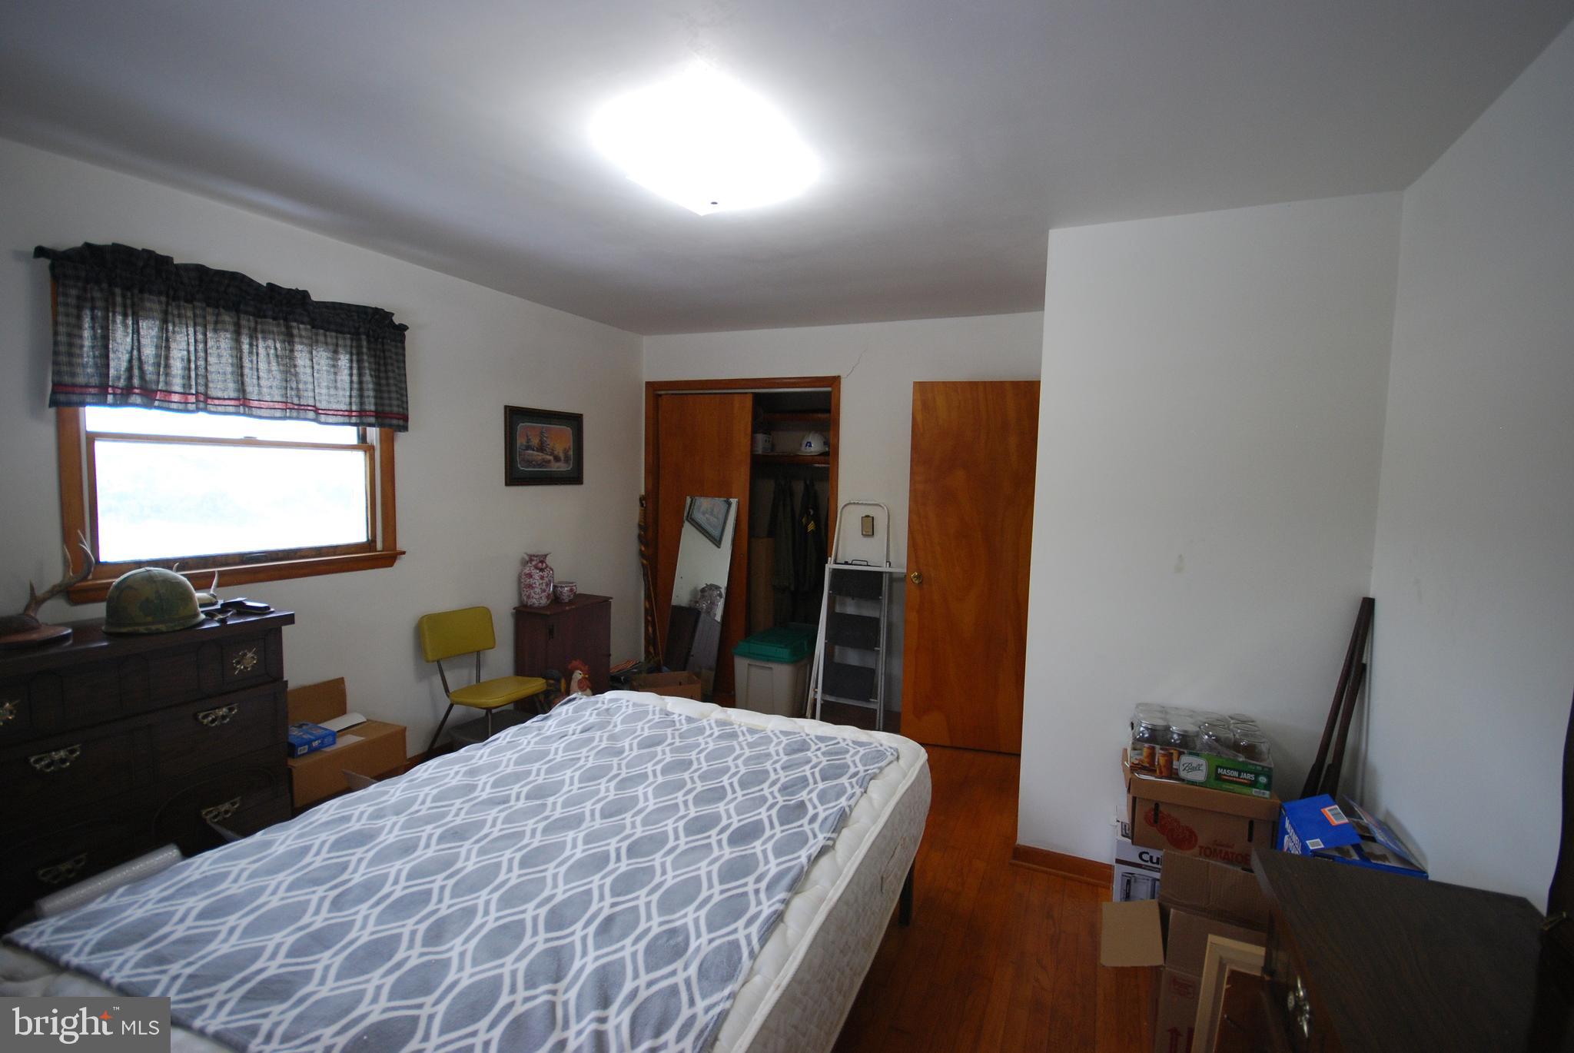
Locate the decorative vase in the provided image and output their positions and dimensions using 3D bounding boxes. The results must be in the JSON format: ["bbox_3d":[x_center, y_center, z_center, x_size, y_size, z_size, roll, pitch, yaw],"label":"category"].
[{"bbox_3d":[-1.384,0.288,3.628,0.195,0.288,0.190,-1,5,-23],"label":"decorative vase"}]

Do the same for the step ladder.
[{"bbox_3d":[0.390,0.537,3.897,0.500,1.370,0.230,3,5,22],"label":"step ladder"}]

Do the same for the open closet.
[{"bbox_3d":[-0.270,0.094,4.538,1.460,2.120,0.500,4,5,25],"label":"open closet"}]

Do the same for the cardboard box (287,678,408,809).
[{"bbox_3d":[-1.879,0.867,2.743,0.240,0.395,0.460,4,5,25],"label":"cardboard box"}]

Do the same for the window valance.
[{"bbox_3d":[-1.960,-0.641,2.448,0.120,0.500,1.100,4,5,26],"label":"window valance"}]

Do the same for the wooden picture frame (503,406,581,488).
[{"bbox_3d":[-1.398,-0.457,3.826,0.030,0.434,0.590,4,5,25],"label":"wooden picture frame"}]

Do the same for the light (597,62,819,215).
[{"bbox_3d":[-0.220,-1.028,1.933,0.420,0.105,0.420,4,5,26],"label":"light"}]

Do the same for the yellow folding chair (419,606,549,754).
[{"bbox_3d":[-1.489,0.831,3.227,0.510,0.800,0.420,4,5,25],"label":"yellow folding chair"}]

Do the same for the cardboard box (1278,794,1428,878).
[{"bbox_3d":[1.558,0.986,1.849,0.235,0.320,0.280,4,5,26],"label":"cardboard box"}]

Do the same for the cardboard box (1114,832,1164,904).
[{"bbox_3d":[1.322,1.218,2.260,0.350,0.320,0.260,4,5,26],"label":"cardboard box"}]

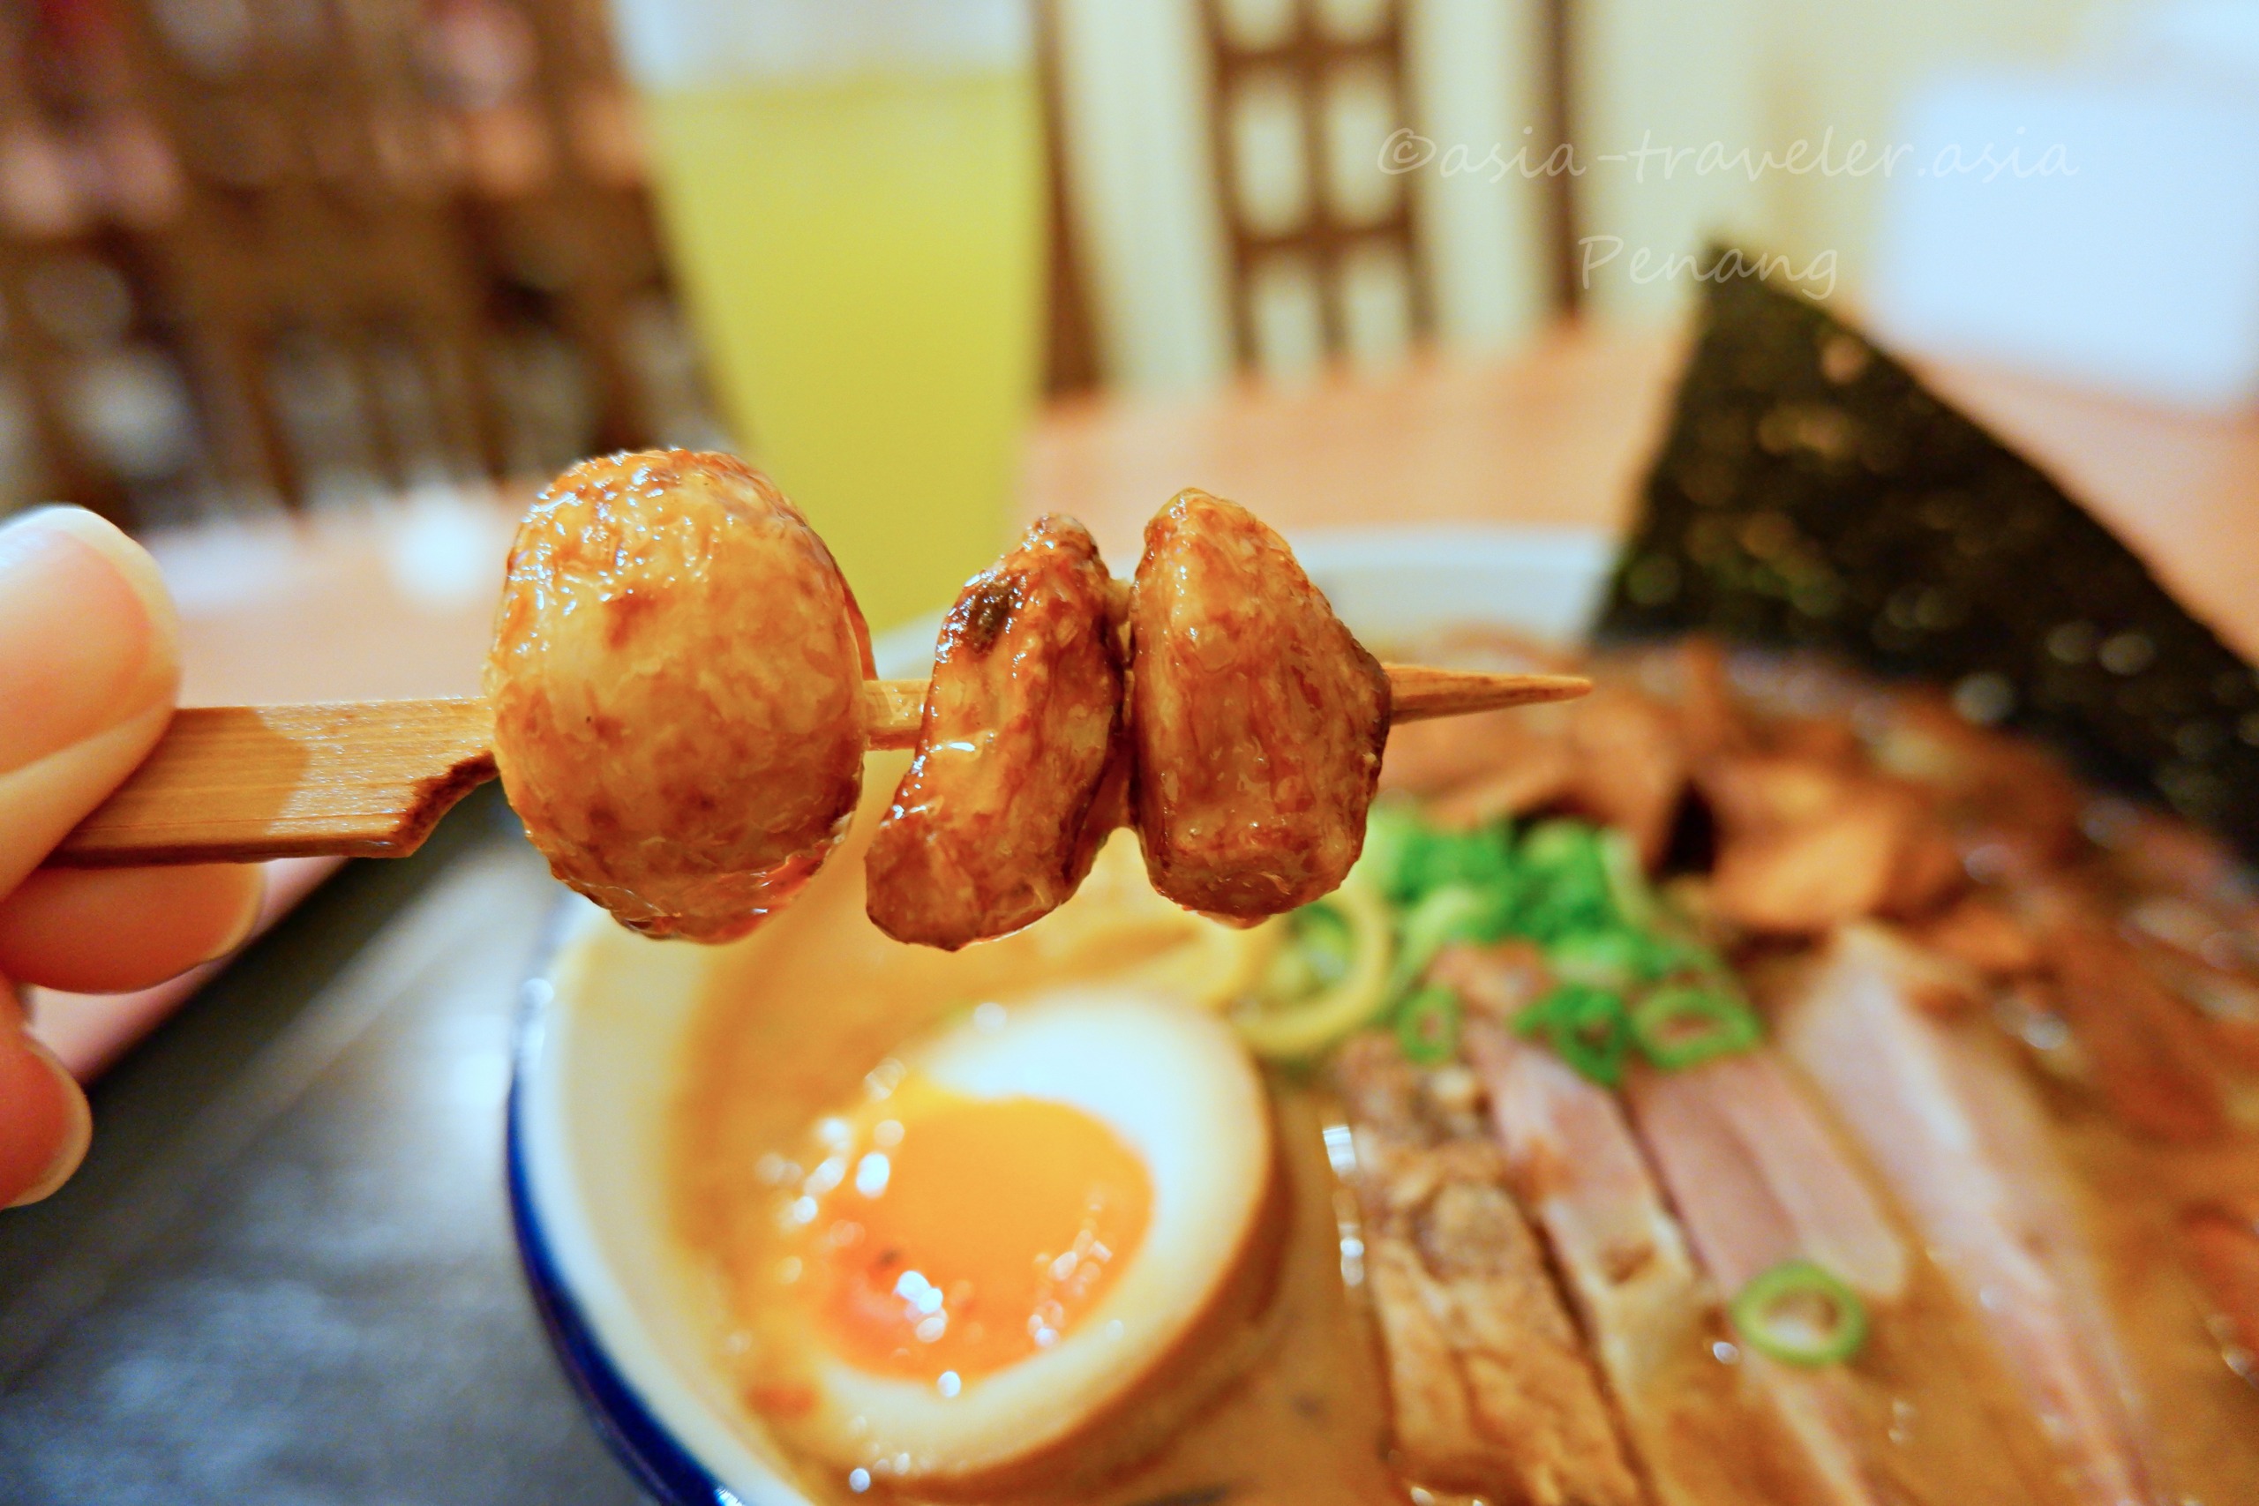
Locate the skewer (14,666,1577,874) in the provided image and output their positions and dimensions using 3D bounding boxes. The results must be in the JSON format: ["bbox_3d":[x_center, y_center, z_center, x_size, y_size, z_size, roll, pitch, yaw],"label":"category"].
[{"bbox_3d":[-0.028,0.001,0.091,0.116,0.003,0.010,-2,59,-1],"label":"skewer"}]

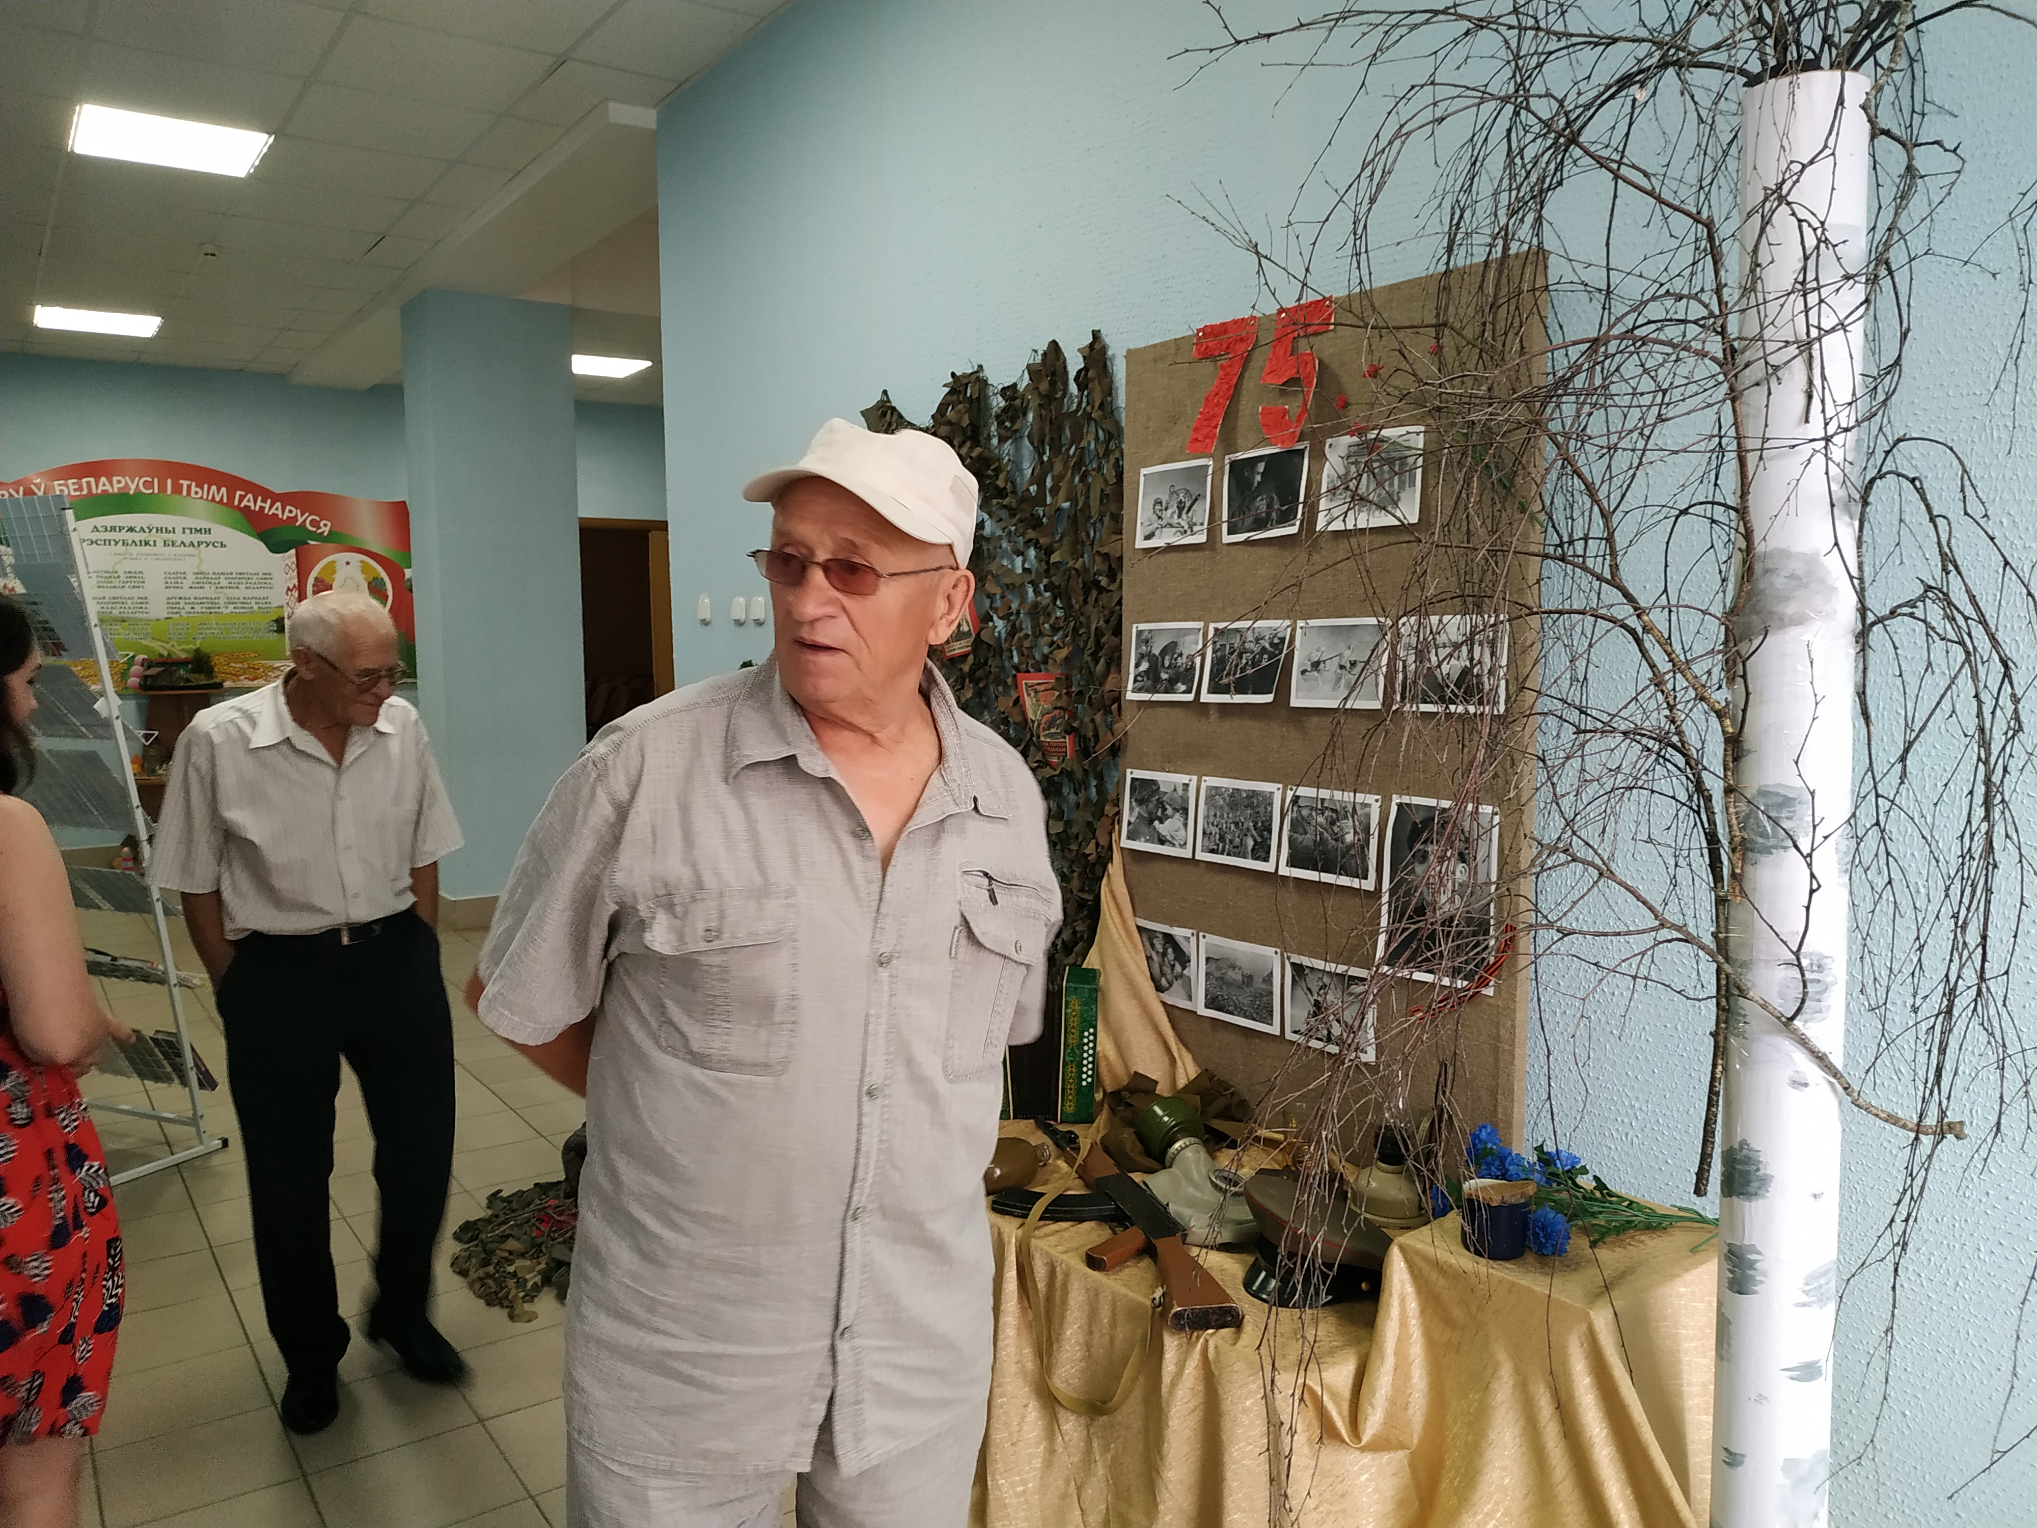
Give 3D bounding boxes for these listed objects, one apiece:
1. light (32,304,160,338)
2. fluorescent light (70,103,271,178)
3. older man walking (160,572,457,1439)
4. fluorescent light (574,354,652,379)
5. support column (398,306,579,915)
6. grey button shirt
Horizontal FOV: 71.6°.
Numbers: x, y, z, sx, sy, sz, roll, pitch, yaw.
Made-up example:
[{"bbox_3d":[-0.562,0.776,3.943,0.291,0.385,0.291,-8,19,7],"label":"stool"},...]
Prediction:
[{"bbox_3d":[-5.131,-2.478,7.874,0.590,0.070,0.590,-4,6,-36],"label":"light"},{"bbox_3d":[-3.049,-2.251,5.079,0.590,0.070,0.590,-4,6,-36],"label":"fluorescent light"},{"bbox_3d":[-1.375,0.442,2.789,0.520,1.575,0.430,-5,7,-44],"label":"older man walking"},{"bbox_3d":[-2.791,-2.624,9.269,0.590,0.070,0.590,-4,6,-36],"label":"fluorescent light"},{"bbox_3d":[-2.725,-0.765,7.426,0.735,3.189,0.430,-4,6,-36],"label":"support column"},{"bbox_3d":[-0.233,0.267,1.335,0.560,0.730,0.340,-4,6,-35],"label":"grey button shirt"}]

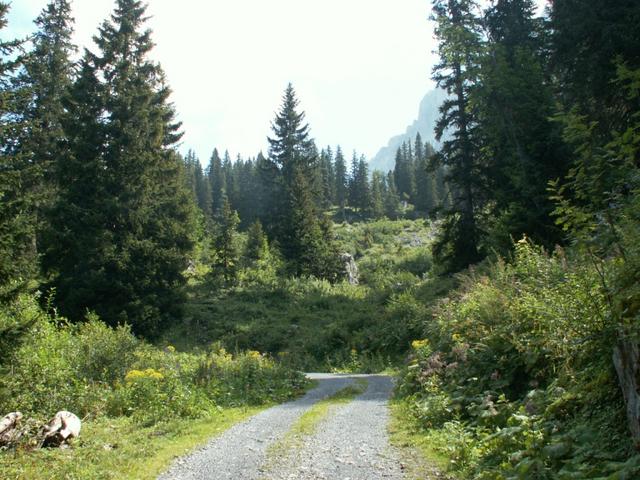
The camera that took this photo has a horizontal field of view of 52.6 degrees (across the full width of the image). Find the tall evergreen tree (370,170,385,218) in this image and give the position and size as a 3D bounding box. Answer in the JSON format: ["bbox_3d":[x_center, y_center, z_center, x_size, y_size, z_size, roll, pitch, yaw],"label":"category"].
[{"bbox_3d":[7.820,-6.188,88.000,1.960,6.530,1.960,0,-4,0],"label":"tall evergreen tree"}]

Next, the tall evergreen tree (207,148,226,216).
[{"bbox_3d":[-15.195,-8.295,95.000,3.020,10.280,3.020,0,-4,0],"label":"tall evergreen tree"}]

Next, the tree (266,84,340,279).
[{"bbox_3d":[-1.173,-4.159,46.000,5.420,13.790,5.420,0,-4,0],"label":"tree"}]

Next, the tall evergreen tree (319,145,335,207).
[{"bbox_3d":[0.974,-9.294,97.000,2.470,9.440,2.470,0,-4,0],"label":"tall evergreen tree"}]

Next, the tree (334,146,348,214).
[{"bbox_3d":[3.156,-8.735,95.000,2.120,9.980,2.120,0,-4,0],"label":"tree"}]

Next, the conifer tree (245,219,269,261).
[{"bbox_3d":[-4.220,0.033,43.000,1.640,2.920,1.640,0,-4,0],"label":"conifer tree"}]

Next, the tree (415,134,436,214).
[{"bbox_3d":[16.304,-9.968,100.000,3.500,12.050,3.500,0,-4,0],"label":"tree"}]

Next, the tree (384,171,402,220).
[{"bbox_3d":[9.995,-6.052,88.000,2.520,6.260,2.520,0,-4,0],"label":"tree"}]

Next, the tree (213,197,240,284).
[{"bbox_3d":[-5.635,0.030,39.000,1.740,5.300,1.740,0,-4,0],"label":"tree"}]

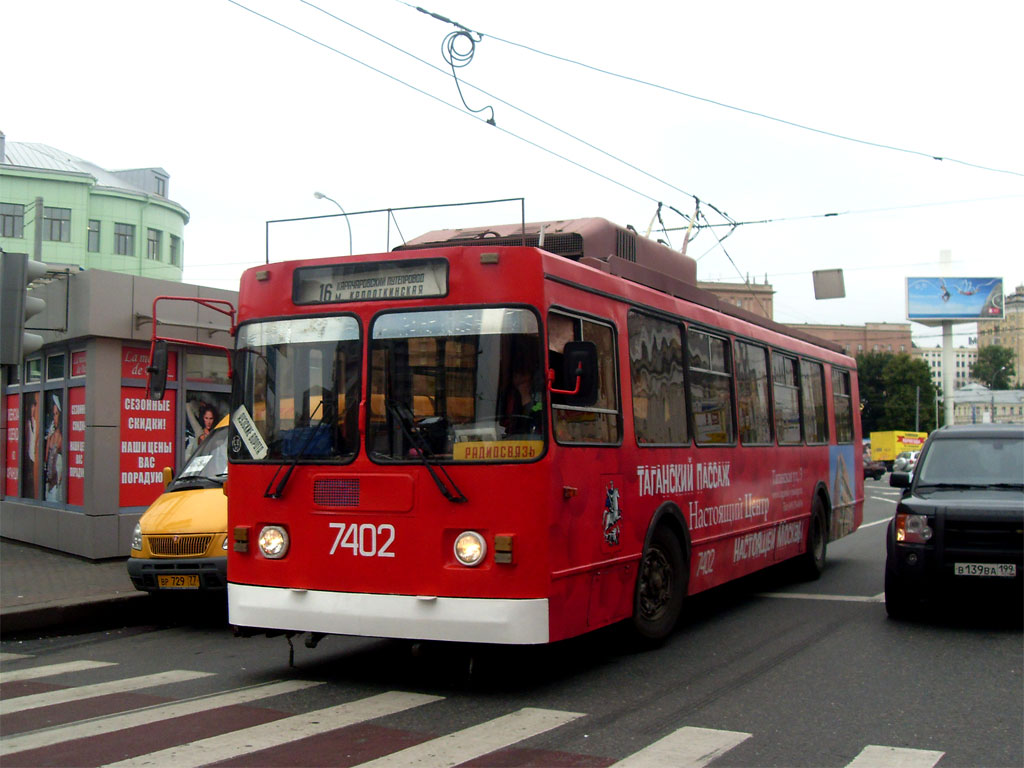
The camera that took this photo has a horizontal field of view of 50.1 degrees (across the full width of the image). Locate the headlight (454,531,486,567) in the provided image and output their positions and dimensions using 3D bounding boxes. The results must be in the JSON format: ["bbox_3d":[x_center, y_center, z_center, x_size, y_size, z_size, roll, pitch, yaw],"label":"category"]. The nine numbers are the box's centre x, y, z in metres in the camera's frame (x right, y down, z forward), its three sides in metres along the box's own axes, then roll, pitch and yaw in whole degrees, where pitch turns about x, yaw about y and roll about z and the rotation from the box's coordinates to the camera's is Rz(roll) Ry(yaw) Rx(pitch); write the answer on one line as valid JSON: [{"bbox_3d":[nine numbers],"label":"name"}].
[{"bbox_3d":[-0.255,1.019,6.788,0.210,0.215,0.085,-3,-4,27],"label":"headlight"}]

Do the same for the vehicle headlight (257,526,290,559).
[{"bbox_3d":[-1.621,1.080,7.468,0.210,0.215,0.085,-3,-4,27],"label":"vehicle headlight"}]

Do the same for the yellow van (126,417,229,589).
[{"bbox_3d":[-2.157,1.367,13.395,2.100,2.200,5.450,-3,-4,25],"label":"yellow van"}]

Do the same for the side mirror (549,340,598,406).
[{"bbox_3d":[0.374,-0.064,6.660,0.290,0.395,0.140,-2,-4,18],"label":"side mirror"}]

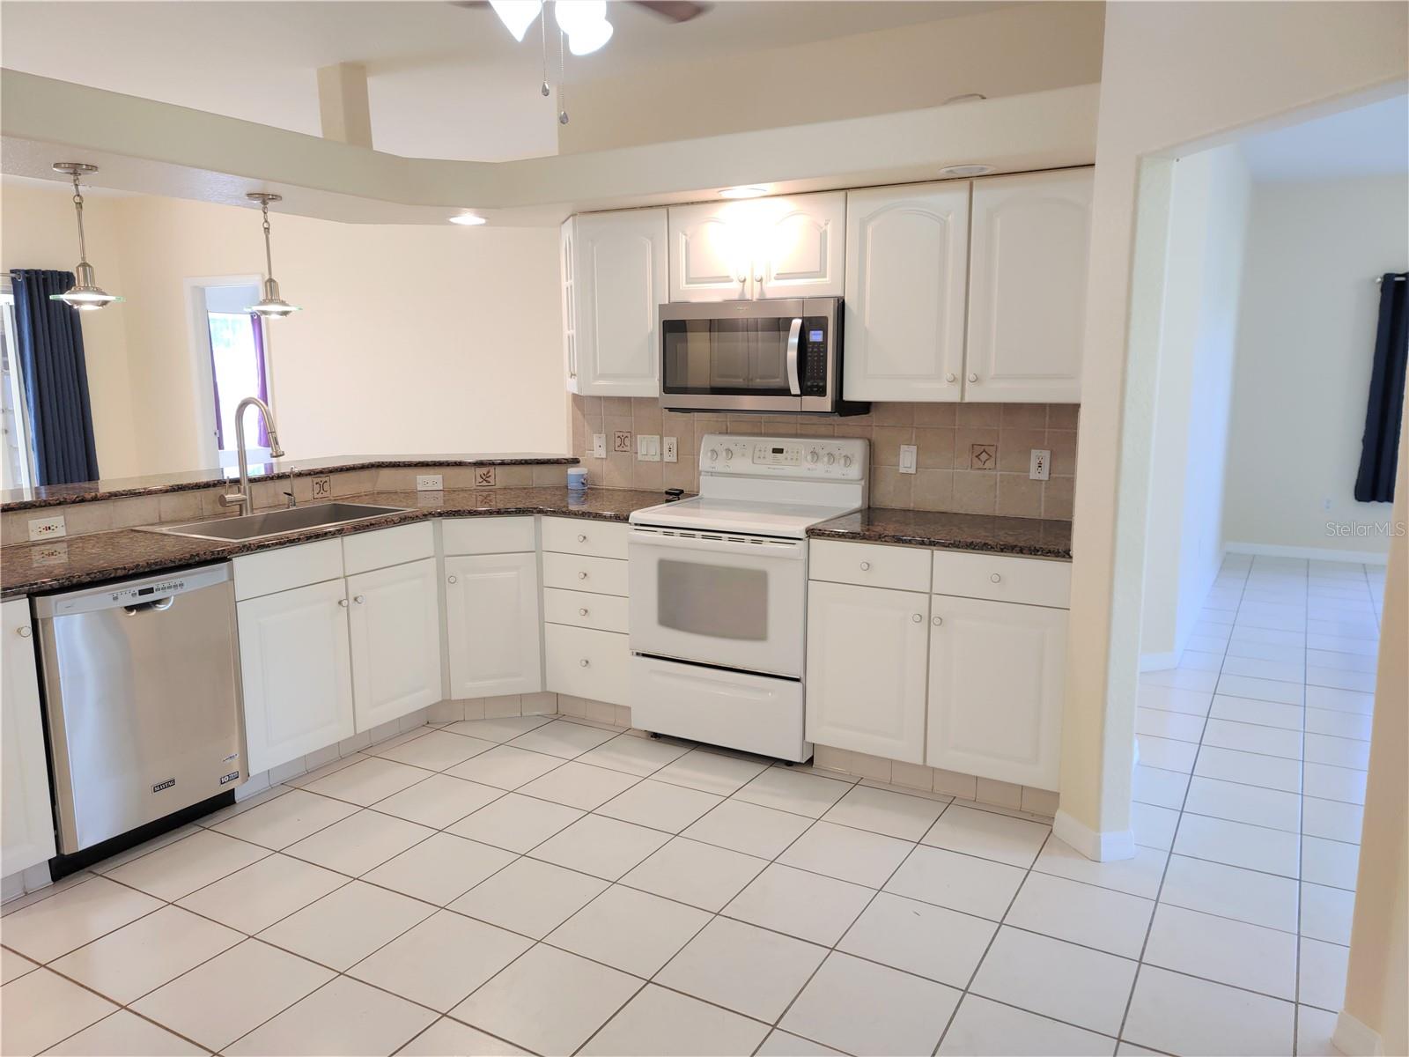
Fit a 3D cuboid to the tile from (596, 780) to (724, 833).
[{"bbox_3d":[-0.151,0.954,3.631,0.341,0.010,0.341,6,11,30],"label":"tile"}]

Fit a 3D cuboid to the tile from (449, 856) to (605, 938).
[{"bbox_3d":[-0.501,1.064,3.058,0.343,0.010,0.343,6,11,29],"label":"tile"}]

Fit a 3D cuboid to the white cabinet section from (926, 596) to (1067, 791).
[{"bbox_3d":[1.103,0.505,3.763,0.446,0.609,0.550,5,11,29],"label":"white cabinet section"}]

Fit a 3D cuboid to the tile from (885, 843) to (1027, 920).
[{"bbox_3d":[0.737,1.030,3.085,0.338,0.010,0.338,5,11,30],"label":"tile"}]

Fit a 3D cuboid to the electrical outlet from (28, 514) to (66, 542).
[{"bbox_3d":[-2.200,0.001,3.543,0.008,0.070,0.115,5,11,30],"label":"electrical outlet"}]

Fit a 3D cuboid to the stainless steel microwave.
[{"bbox_3d":[0.249,-0.671,4.158,0.759,0.425,0.410,5,11,30],"label":"stainless steel microwave"}]

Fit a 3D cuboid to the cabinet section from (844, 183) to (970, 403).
[{"bbox_3d":[0.793,-0.859,3.923,0.449,0.750,0.320,5,11,29],"label":"cabinet section"}]

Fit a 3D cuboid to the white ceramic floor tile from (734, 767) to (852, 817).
[{"bbox_3d":[0.316,0.936,3.745,0.341,0.010,0.341,6,11,30],"label":"white ceramic floor tile"}]

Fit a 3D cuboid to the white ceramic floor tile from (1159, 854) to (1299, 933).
[{"bbox_3d":[1.528,1.058,3.074,0.343,0.010,0.343,6,11,29],"label":"white ceramic floor tile"}]

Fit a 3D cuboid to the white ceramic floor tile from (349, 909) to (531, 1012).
[{"bbox_3d":[-0.673,1.111,2.751,0.340,0.012,0.340,5,11,29],"label":"white ceramic floor tile"}]

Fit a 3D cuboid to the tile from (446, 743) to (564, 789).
[{"bbox_3d":[-0.743,0.902,3.995,0.340,0.012,0.340,5,11,29],"label":"tile"}]

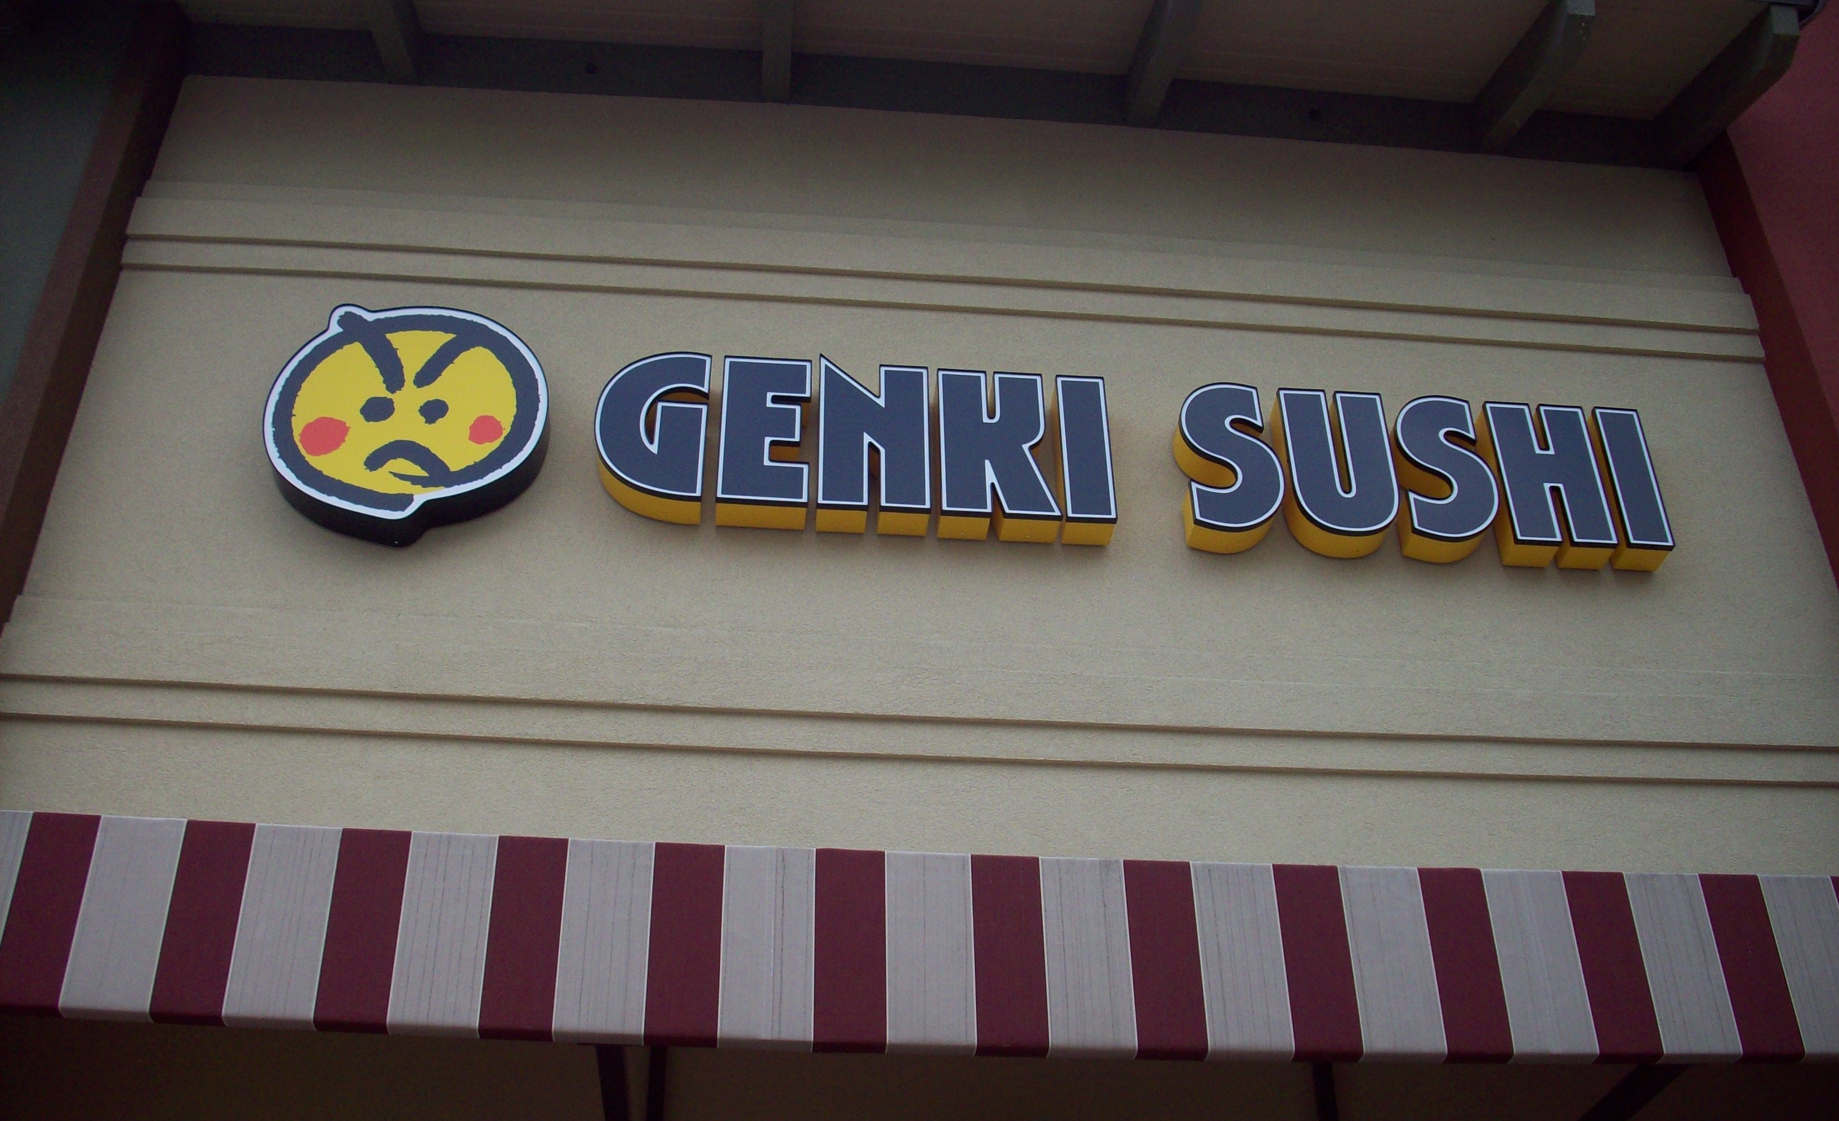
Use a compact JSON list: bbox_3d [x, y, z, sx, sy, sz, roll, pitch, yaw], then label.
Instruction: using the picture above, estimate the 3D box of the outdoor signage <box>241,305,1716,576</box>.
[{"bbox_3d":[0.177,-0.297,5.538,3.897,0.744,0.127,3,-35,-5],"label":"outdoor signage"}]

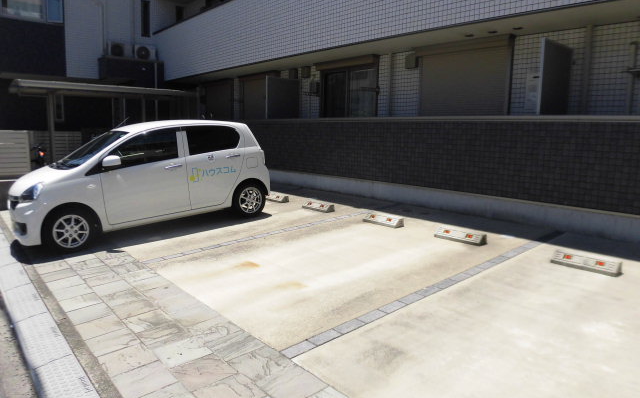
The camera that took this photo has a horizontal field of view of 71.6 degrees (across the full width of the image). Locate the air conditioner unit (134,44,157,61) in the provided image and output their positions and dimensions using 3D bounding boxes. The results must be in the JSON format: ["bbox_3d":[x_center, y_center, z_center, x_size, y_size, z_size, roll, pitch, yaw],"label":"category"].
[{"bbox_3d":[-5.373,-4.511,13.662,0.680,0.510,0.270,-8,12,-41],"label":"air conditioner unit"}]

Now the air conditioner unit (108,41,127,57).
[{"bbox_3d":[-5.961,-4.430,13.147,0.660,0.500,0.270,-8,12,-41],"label":"air conditioner unit"}]

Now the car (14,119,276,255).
[{"bbox_3d":[-2.430,-0.352,6.270,3.400,1.490,1.480,-10,14,-40],"label":"car"}]

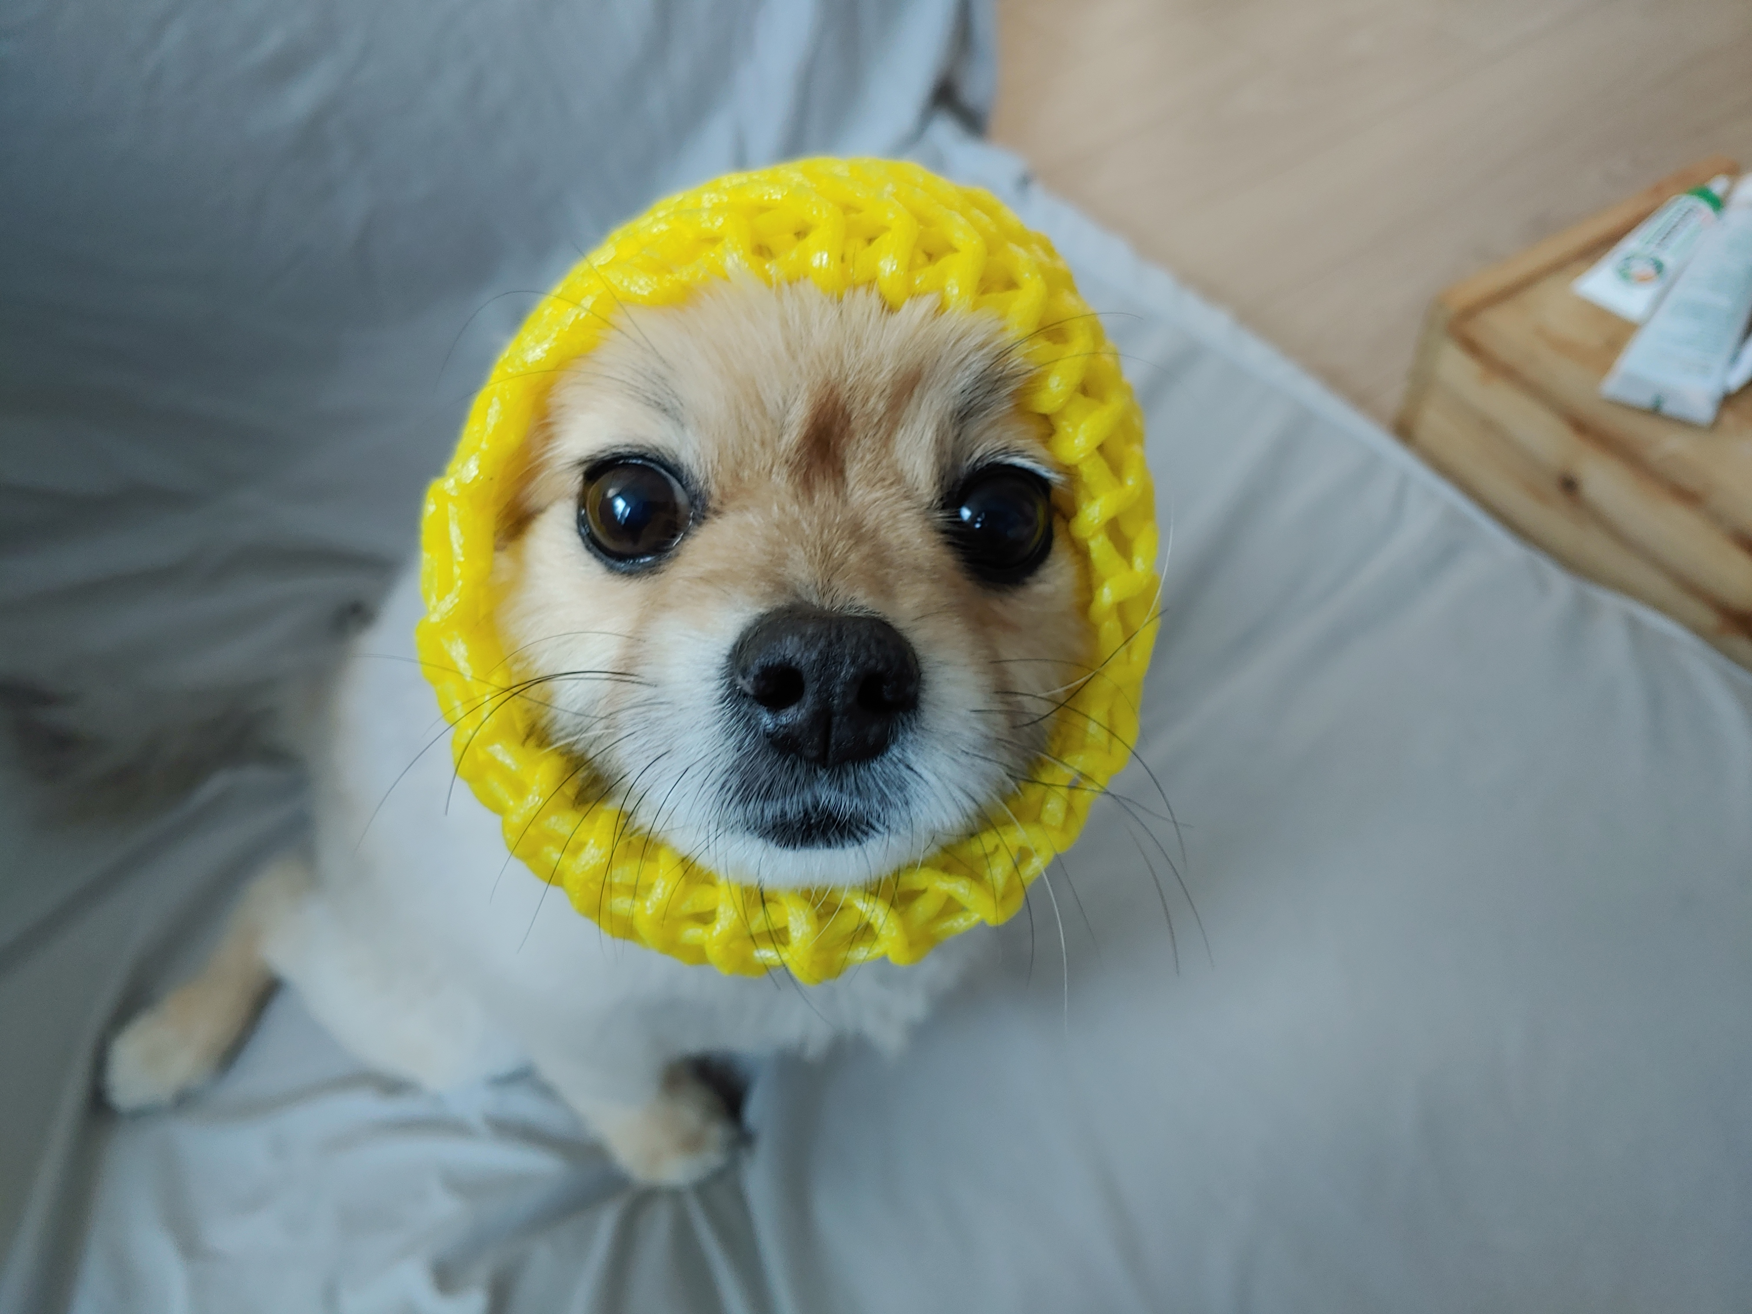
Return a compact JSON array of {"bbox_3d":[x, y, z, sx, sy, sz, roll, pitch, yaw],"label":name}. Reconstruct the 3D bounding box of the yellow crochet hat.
[{"bbox_3d":[-0.016,-0.018,0.242,0.135,0.148,0.100,1,6,-3],"label":"yellow crochet hat"}]

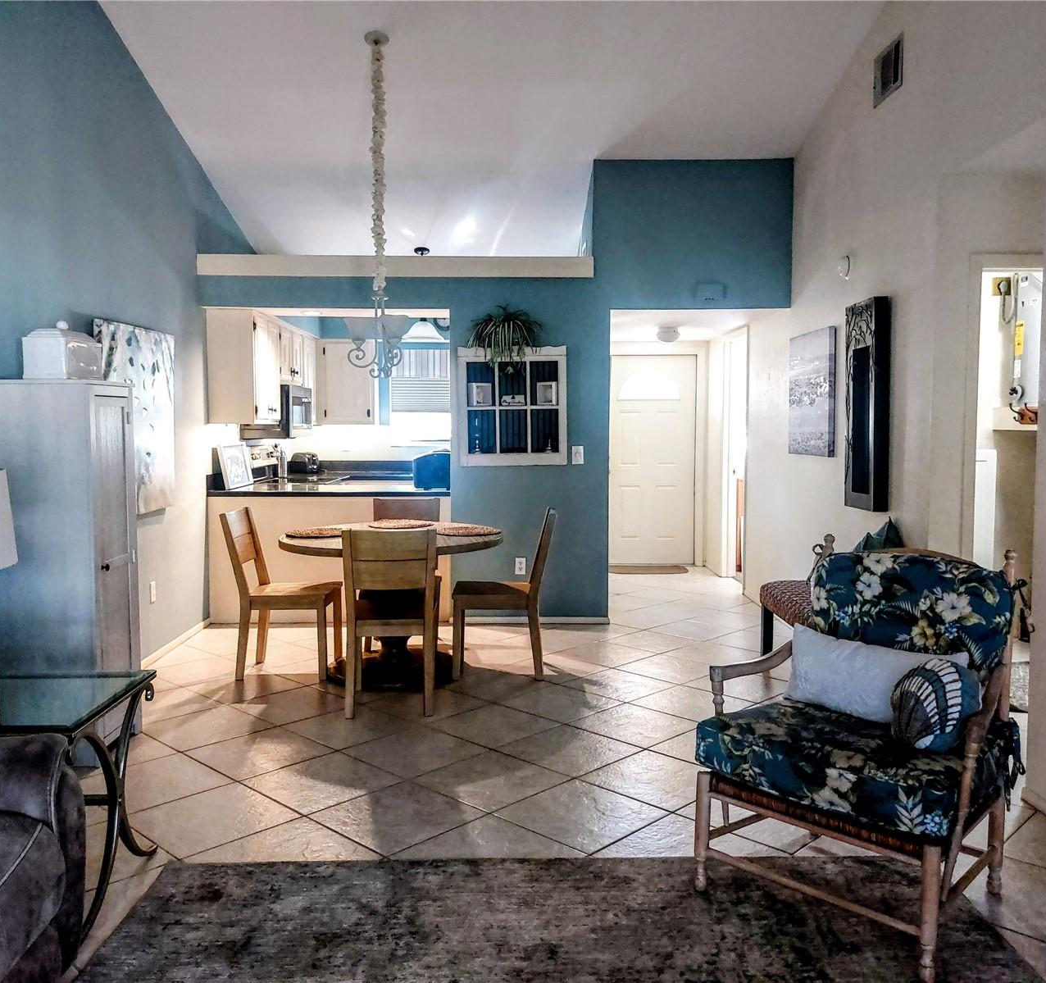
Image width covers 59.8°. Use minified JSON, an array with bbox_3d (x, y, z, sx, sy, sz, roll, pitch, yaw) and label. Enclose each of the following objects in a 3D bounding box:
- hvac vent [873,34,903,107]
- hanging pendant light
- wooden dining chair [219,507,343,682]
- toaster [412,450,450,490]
[{"bbox_3d":[1.850,-2.139,4.625,0.020,0.255,0.350,0,4,-1],"label":"hvac vent"},{"bbox_3d":[-0.800,-1.544,4.920,0.370,1.844,0.370,0,4,-1],"label":"hanging pendant light"},{"bbox_3d":[-1.326,0.554,5.058,0.570,0.900,0.450,0,4,-1],"label":"wooden dining chair"},{"bbox_3d":[-0.628,-0.148,6.614,0.320,0.265,0.230,0,4,-1],"label":"toaster"}]

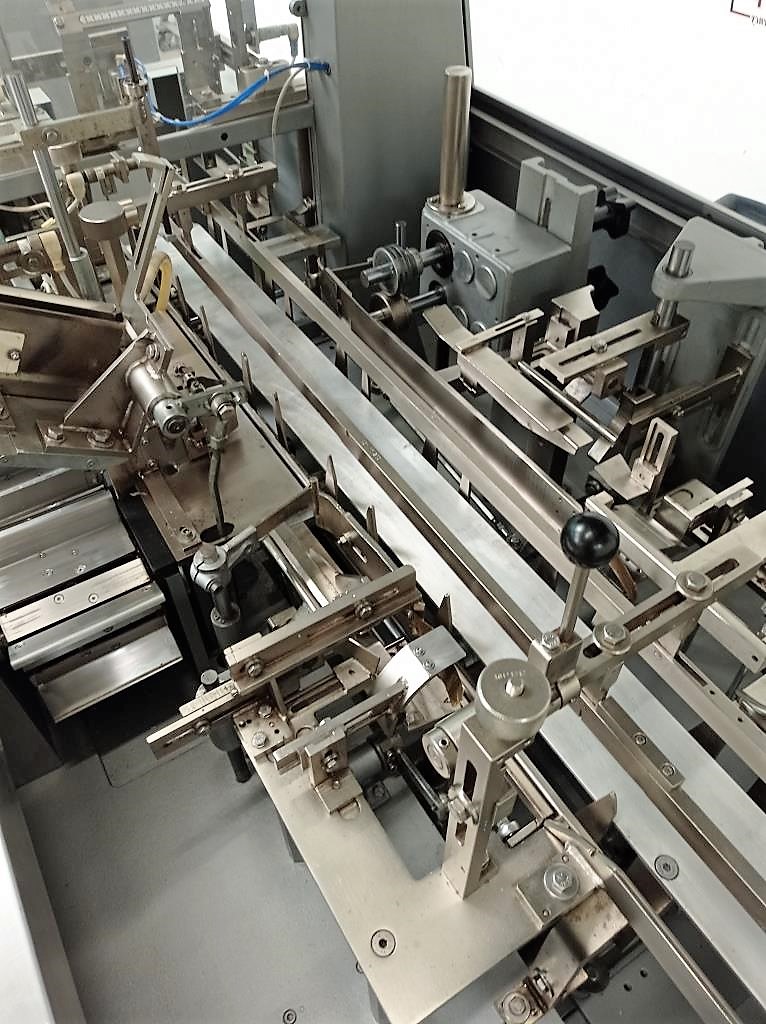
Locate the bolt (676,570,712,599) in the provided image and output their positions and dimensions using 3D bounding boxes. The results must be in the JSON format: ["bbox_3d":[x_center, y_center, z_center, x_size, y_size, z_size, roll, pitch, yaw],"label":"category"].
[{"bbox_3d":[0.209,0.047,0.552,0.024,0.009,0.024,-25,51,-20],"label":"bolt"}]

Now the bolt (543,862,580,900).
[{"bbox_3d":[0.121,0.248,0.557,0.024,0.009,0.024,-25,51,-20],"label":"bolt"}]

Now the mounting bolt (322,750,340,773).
[{"bbox_3d":[-0.036,0.174,0.576,0.013,0.013,0.008,-25,51,-20],"label":"mounting bolt"}]

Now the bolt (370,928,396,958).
[{"bbox_3d":[0.000,0.285,0.545,0.016,0.005,0.016,-1,47,1],"label":"bolt"}]

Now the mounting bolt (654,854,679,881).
[{"bbox_3d":[0.190,0.239,0.554,0.016,0.005,0.016,-1,47,1],"label":"mounting bolt"}]

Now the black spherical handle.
[{"bbox_3d":[0.116,0.017,0.462,0.032,0.032,0.032,-1,47,1],"label":"black spherical handle"}]

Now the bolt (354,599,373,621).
[{"bbox_3d":[-0.015,0.074,0.630,0.013,0.013,0.008,-25,51,-20],"label":"bolt"}]

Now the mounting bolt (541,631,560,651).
[{"bbox_3d":[0.106,0.081,0.520,0.011,0.005,0.011,-25,51,-20],"label":"mounting bolt"}]

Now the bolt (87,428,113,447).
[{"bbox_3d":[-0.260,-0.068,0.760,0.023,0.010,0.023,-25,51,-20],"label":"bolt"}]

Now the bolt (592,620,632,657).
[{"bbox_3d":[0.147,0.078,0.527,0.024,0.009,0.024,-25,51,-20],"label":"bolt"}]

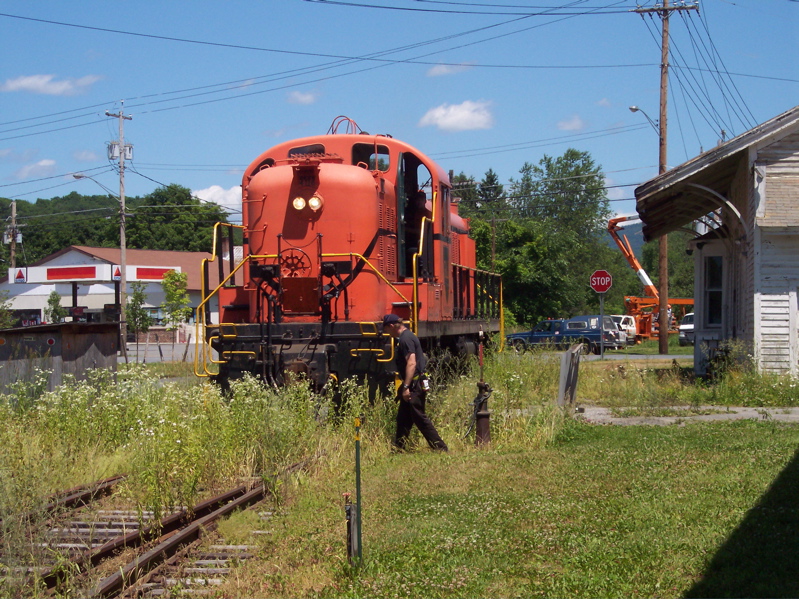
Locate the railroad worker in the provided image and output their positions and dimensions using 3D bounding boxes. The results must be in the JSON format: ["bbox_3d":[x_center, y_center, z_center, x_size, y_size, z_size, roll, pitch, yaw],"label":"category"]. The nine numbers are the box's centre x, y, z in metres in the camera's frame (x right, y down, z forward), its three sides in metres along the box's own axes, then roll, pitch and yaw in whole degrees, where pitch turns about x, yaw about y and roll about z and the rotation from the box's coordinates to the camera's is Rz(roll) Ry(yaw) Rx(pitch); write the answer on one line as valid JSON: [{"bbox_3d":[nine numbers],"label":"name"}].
[{"bbox_3d":[0.197,1.022,25.300,0.800,1.700,0.560,0,0,9],"label":"railroad worker"}]

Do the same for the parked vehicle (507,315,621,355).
[{"bbox_3d":[7.244,1.595,91.000,4.950,1.720,1.720,0,-1,29],"label":"parked vehicle"}]

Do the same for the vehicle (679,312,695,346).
[{"bbox_3d":[16.918,1.737,117.000,1.900,1.900,4.900,0,0,6],"label":"vehicle"}]

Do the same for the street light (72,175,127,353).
[{"bbox_3d":[-12.250,-1.340,83.600,0.400,7.400,3.100,0,-1,31],"label":"street light"}]

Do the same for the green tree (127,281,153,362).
[{"bbox_3d":[-8.624,0.761,68.000,0.900,2.800,0.900,0,0,0],"label":"green tree"}]

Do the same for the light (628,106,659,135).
[{"bbox_3d":[10.200,-7.420,85.500,0.350,0.970,3.000,0,-1,28],"label":"light"}]

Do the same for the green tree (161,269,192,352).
[{"bbox_3d":[-7.708,0.570,71.000,1.100,3.200,1.100,0,0,0],"label":"green tree"}]

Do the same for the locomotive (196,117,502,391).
[{"bbox_3d":[-0.310,-0.360,36.500,3.100,4.550,17.000,-1,0,7],"label":"locomotive"}]

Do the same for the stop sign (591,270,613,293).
[{"bbox_3d":[6.972,-0.612,71.000,0.770,0.770,0.040,0,0,5],"label":"stop sign"}]

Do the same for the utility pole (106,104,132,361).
[{"bbox_3d":[-11.566,-2.922,85.000,0.700,10.500,2.200,-1,-1,28],"label":"utility pole"}]

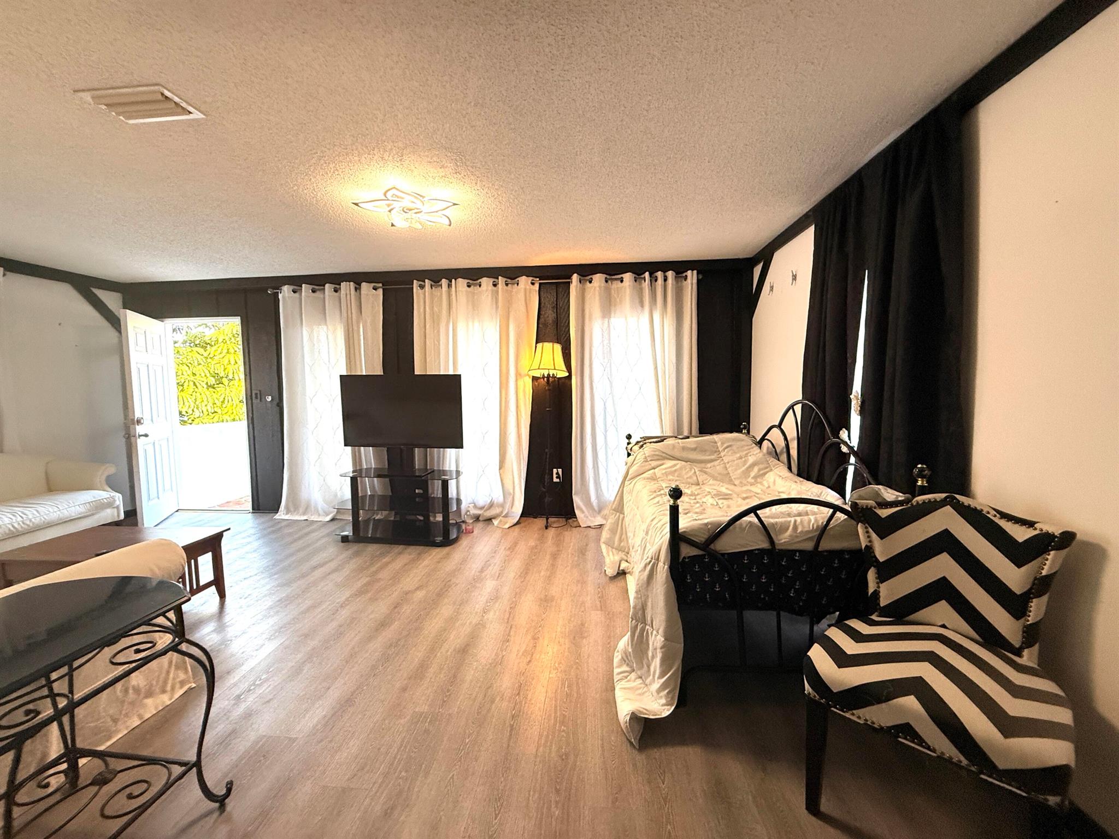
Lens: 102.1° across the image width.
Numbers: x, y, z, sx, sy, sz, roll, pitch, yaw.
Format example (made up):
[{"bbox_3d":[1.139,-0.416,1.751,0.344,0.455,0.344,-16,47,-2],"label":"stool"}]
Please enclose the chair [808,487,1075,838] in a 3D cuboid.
[{"bbox_3d":[1.124,0.720,1.377,0.540,0.895,0.620,3,6,44],"label":"chair"}]

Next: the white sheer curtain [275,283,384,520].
[{"bbox_3d":[-2.243,-0.162,4.457,1.090,2.320,0.200,-1,4,5],"label":"white sheer curtain"}]

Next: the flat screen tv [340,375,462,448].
[{"bbox_3d":[-1.343,-0.070,3.857,1.090,0.625,0.070,0,4,10],"label":"flat screen tv"}]

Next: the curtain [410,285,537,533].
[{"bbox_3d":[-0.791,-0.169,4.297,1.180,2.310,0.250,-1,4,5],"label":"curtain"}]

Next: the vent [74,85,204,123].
[{"bbox_3d":[-1.676,-1.263,1.825,0.357,0.030,0.210,-1,4,5],"label":"vent"}]

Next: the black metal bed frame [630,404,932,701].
[{"bbox_3d":[0.983,0.477,2.739,0.970,1.190,2.050,-1,4,4],"label":"black metal bed frame"}]

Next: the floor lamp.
[{"bbox_3d":[-0.093,0.138,4.201,0.370,1.700,0.370,-1,4,5],"label":"floor lamp"}]

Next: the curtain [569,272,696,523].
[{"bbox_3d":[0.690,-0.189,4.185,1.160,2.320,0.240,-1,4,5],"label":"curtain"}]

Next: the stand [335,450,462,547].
[{"bbox_3d":[-1.384,0.622,3.949,1.030,0.810,0.450,0,4,10],"label":"stand"}]

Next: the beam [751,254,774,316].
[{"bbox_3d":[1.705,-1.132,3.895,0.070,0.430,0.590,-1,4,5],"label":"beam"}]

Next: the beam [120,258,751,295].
[{"bbox_3d":[-1.372,-1.399,4.394,6.300,0.105,0.080,-1,4,5],"label":"beam"}]

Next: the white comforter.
[{"bbox_3d":[0.807,0.617,2.653,1.080,0.910,2.170,-1,4,5],"label":"white comforter"}]

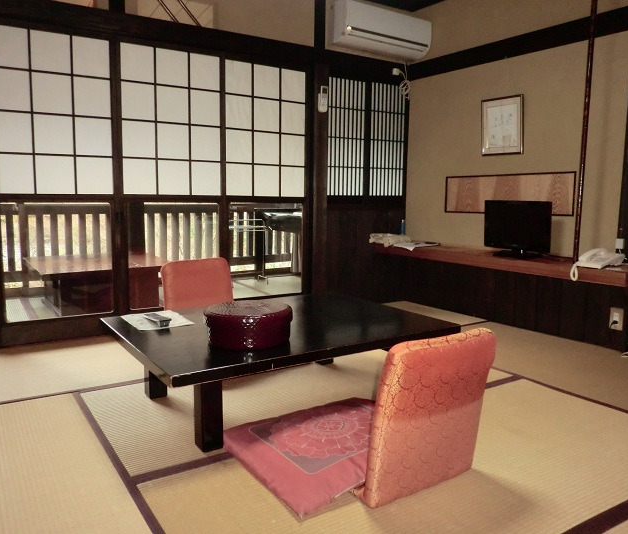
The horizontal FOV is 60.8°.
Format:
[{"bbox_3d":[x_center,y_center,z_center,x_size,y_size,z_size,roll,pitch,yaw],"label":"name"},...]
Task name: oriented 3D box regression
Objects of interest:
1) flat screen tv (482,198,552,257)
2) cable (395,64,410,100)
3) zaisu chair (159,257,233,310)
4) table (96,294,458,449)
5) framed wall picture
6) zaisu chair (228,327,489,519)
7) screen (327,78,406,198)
[{"bbox_3d":[1.243,-0.233,3.269,0.183,0.331,0.473,-4,9,-33],"label":"flat screen tv"},{"bbox_3d":[0.710,-1.461,4.186,0.162,0.278,0.058,-4,9,-33],"label":"cable"},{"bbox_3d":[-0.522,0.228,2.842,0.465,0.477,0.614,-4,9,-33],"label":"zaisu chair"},{"bbox_3d":[-0.142,0.390,2.232,1.222,0.320,0.851,-4,9,-33],"label":"table"},{"bbox_3d":[1.254,-0.945,3.578,0.027,0.379,0.336,-4,9,-33],"label":"framed wall picture"},{"bbox_3d":[0.111,0.386,1.685,0.614,0.473,0.689,-4,9,-33],"label":"zaisu chair"},{"bbox_3d":[0.430,-0.972,4.108,0.764,0.863,0.042,-4,9,-33],"label":"screen"}]

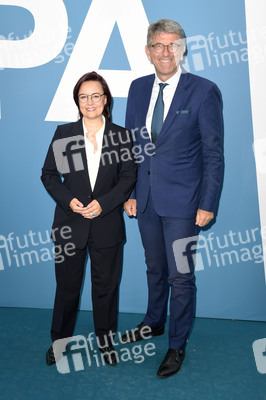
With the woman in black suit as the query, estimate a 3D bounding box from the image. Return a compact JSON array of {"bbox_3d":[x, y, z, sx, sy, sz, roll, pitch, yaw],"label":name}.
[{"bbox_3d":[-0.229,0.111,2.728,0.520,1.610,0.340,2,11,1],"label":"woman in black suit"}]

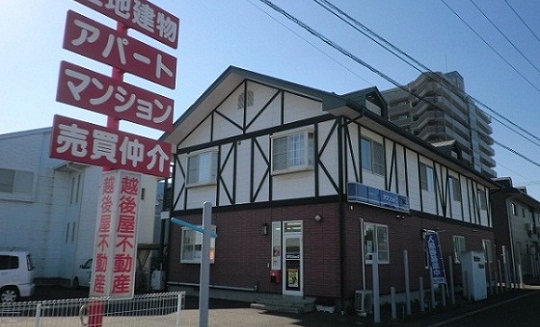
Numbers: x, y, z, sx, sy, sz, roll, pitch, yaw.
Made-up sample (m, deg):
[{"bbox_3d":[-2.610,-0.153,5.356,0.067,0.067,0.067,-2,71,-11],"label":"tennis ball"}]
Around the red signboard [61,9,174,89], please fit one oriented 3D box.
[{"bbox_3d":[-2.294,-1.732,6.468,0.080,0.594,1.918,-9,-15,39],"label":"red signboard"}]

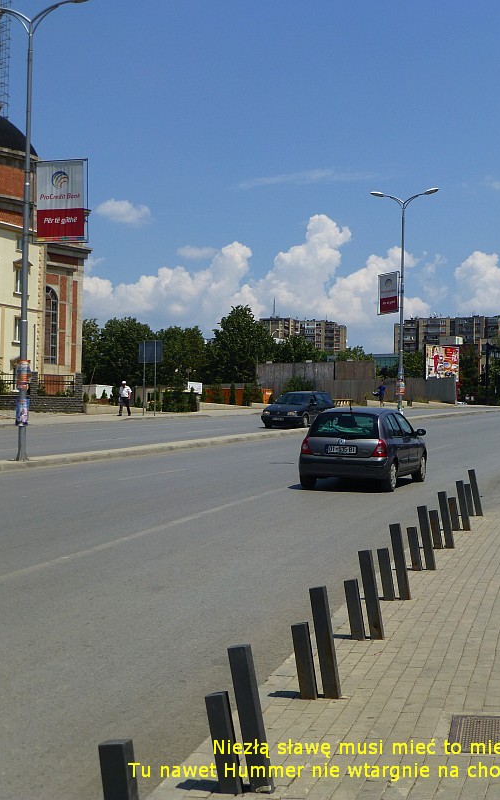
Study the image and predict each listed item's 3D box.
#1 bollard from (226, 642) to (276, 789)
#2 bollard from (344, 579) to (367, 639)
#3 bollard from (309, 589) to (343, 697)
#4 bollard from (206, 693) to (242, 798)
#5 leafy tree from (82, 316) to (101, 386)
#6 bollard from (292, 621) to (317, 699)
[{"bbox_3d":[0.005,1.350,5.280,0.080,0.610,0.080,-11,-5,14],"label":"bollard"},{"bbox_3d":[0.703,1.410,8.400,0.080,0.410,0.080,-7,0,14],"label":"bollard"},{"bbox_3d":[0.414,1.327,6.845,0.082,0.600,0.082,-9,-3,15],"label":"bollard"},{"bbox_3d":[-0.110,1.470,5.340,0.080,0.418,0.080,-10,-5,14],"label":"bollard"},{"bbox_3d":[-12.224,-2.921,90.000,3.600,5.900,3.600,0,-3,14],"label":"leafy tree"},{"bbox_3d":[0.297,1.421,6.800,0.080,0.410,0.080,-7,0,14],"label":"bollard"}]

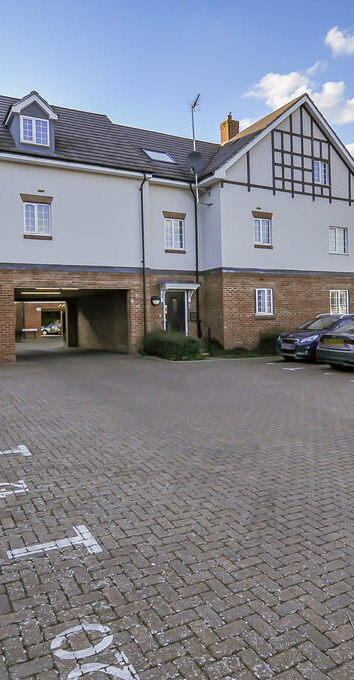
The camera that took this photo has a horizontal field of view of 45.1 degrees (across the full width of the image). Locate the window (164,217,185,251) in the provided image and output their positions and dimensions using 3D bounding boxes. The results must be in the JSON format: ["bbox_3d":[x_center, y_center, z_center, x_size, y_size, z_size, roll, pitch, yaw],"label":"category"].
[{"bbox_3d":[-0.074,-3.912,15.802,0.850,1.200,0.120,-2,1,-26],"label":"window"}]

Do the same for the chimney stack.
[{"bbox_3d":[2.812,-11.092,22.400,0.700,1.650,0.800,-2,1,-26],"label":"chimney stack"}]

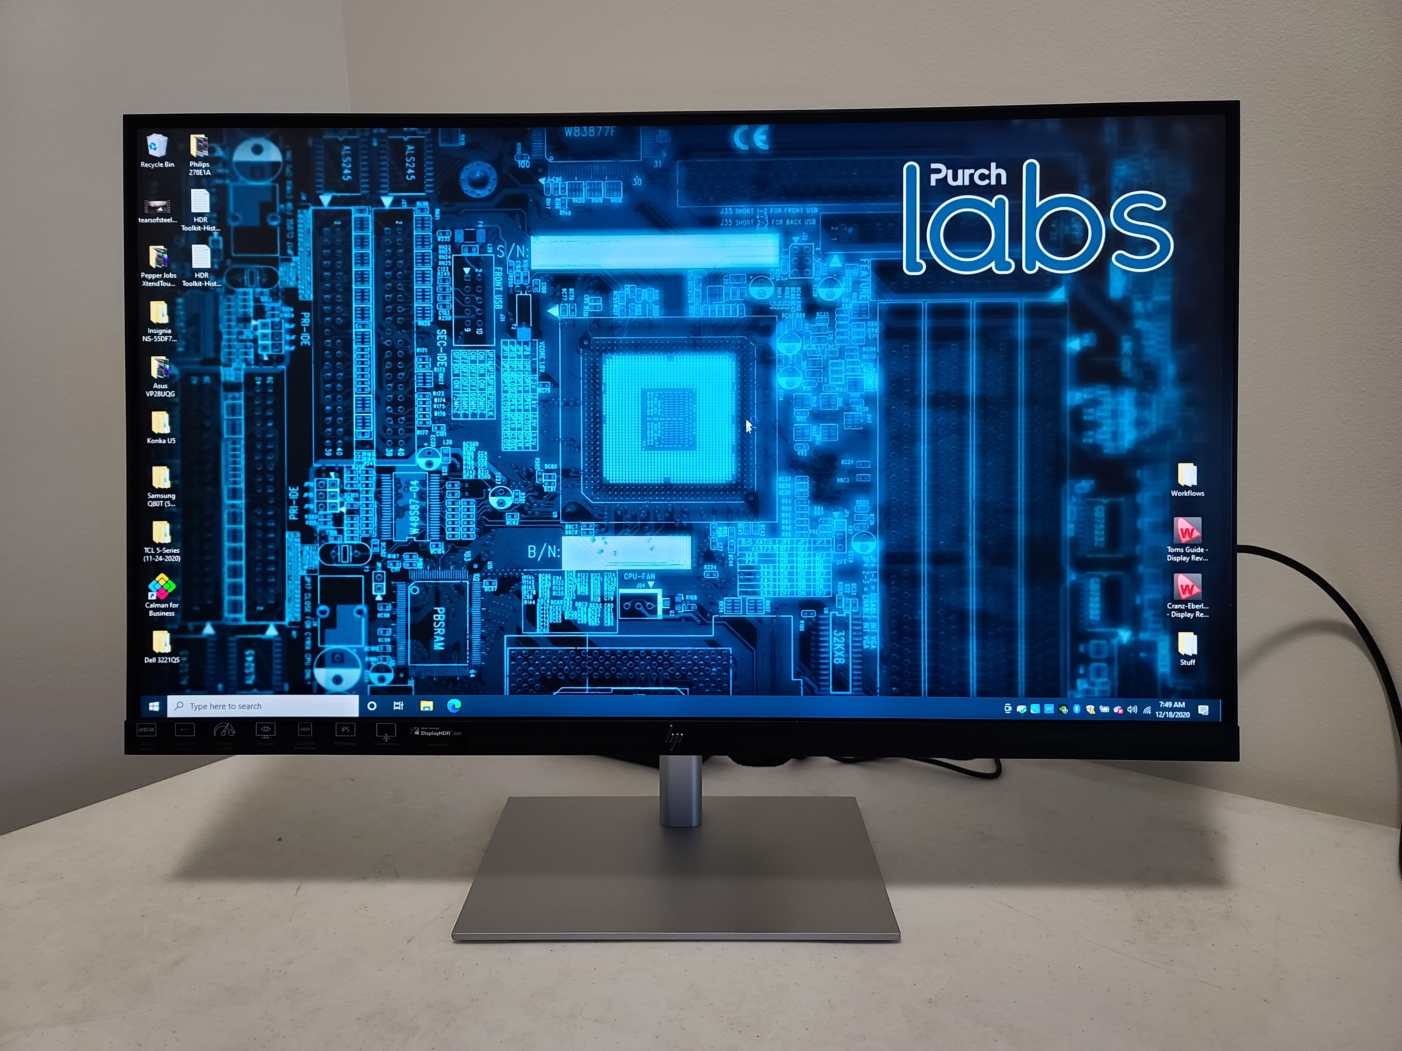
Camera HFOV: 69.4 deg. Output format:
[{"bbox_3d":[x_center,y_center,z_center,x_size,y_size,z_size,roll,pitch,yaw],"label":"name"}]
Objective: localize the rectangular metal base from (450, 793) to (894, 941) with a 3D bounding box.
[{"bbox_3d":[-0.014,0.223,0.674,0.260,0.006,0.176,0,10,0],"label":"rectangular metal base"}]

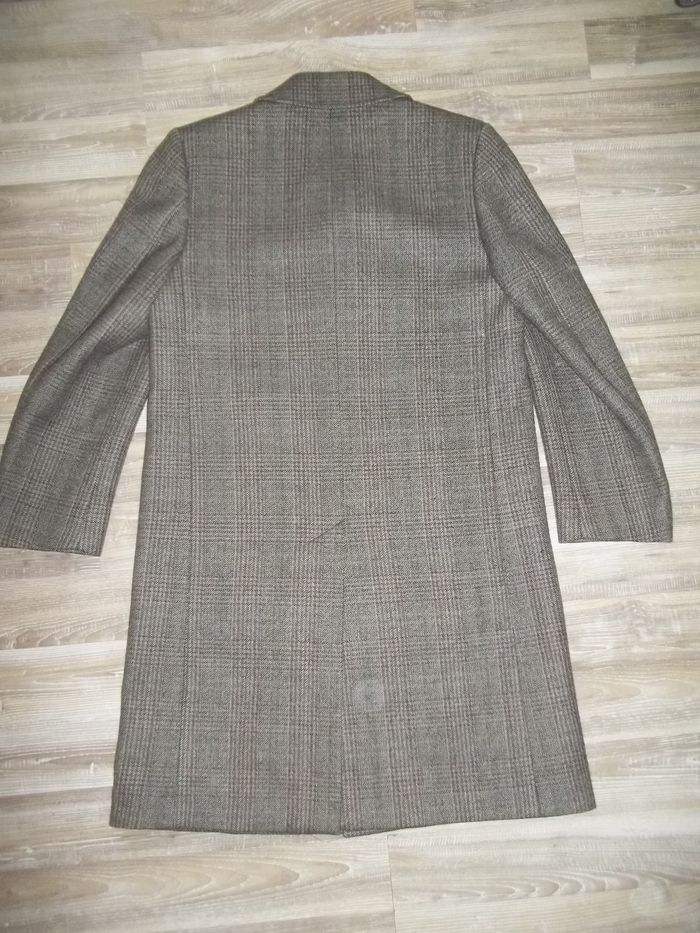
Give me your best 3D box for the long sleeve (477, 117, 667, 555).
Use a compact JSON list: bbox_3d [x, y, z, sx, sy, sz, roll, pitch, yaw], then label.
[{"bbox_3d":[0.303,-0.197,1.227,0.180,0.055,0.659,-14,83,-2],"label":"long sleeve"}]

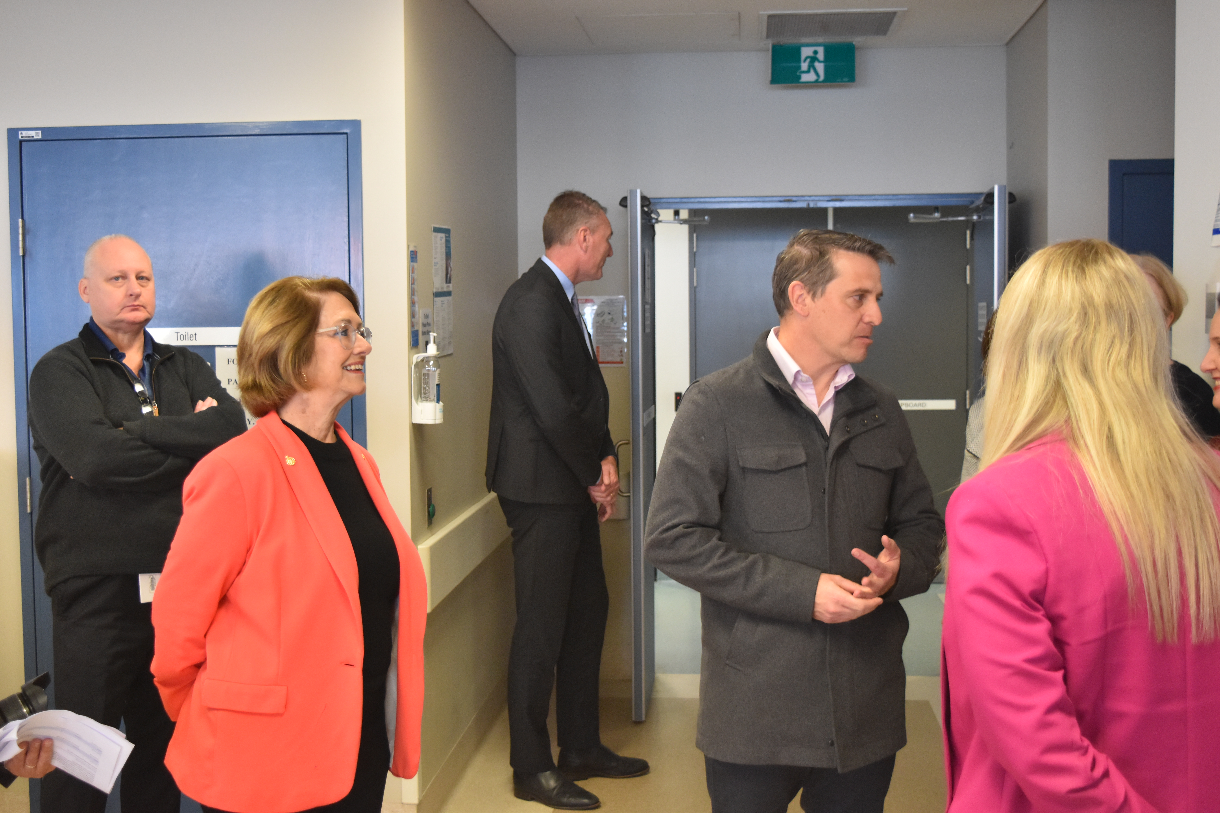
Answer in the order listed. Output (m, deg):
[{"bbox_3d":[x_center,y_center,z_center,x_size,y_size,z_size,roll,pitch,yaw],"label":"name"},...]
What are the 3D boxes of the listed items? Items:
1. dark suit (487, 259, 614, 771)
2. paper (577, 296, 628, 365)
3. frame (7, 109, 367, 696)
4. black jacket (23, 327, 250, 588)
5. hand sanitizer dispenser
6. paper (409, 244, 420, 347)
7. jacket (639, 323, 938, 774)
[{"bbox_3d":[-0.187,0.365,4.804,0.400,1.680,0.520,-1,3,-3],"label":"dark suit"},{"bbox_3d":[-0.037,-0.318,6.182,0.216,0.302,0.008,0,4,5],"label":"paper"},{"bbox_3d":[-1.209,0.250,4.264,1.040,2.120,0.140,0,3,5],"label":"frame"},{"bbox_3d":[-1.222,0.123,3.775,0.530,0.670,0.360,-2,4,-26],"label":"black jacket"},{"bbox_3d":[-0.528,-0.085,4.255,0.085,0.266,0.090,0,3,5],"label":"hand sanitizer dispenser"},{"bbox_3d":[-0.565,-0.321,4.251,0.008,0.300,0.145,0,4,5],"label":"paper"},{"bbox_3d":[0.353,0.267,2.790,0.570,0.815,0.380,-2,3,-19],"label":"jacket"}]

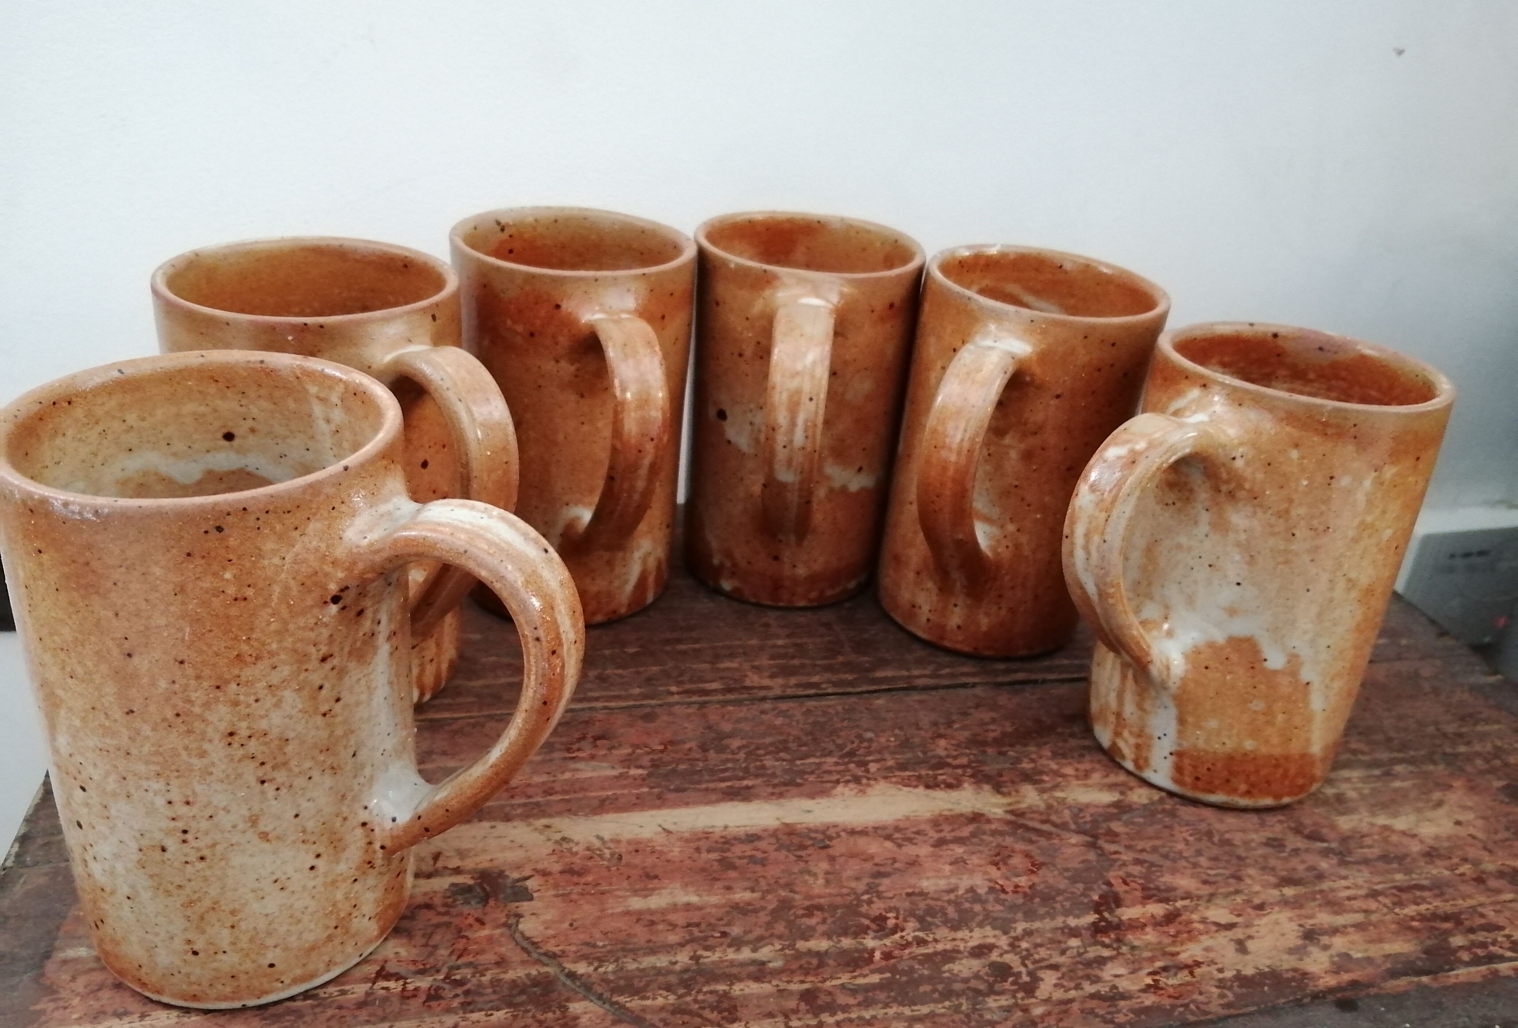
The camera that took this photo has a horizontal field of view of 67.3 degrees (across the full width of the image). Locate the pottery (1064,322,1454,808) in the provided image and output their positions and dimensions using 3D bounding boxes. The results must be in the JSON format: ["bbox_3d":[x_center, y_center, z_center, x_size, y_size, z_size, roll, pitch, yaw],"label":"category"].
[{"bbox_3d":[0.133,0.018,0.339,0.120,0.127,0.079,-11,31,-29],"label":"pottery"}]

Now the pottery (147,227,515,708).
[{"bbox_3d":[-0.113,-0.003,0.332,0.118,0.126,0.079,22,32,29],"label":"pottery"}]

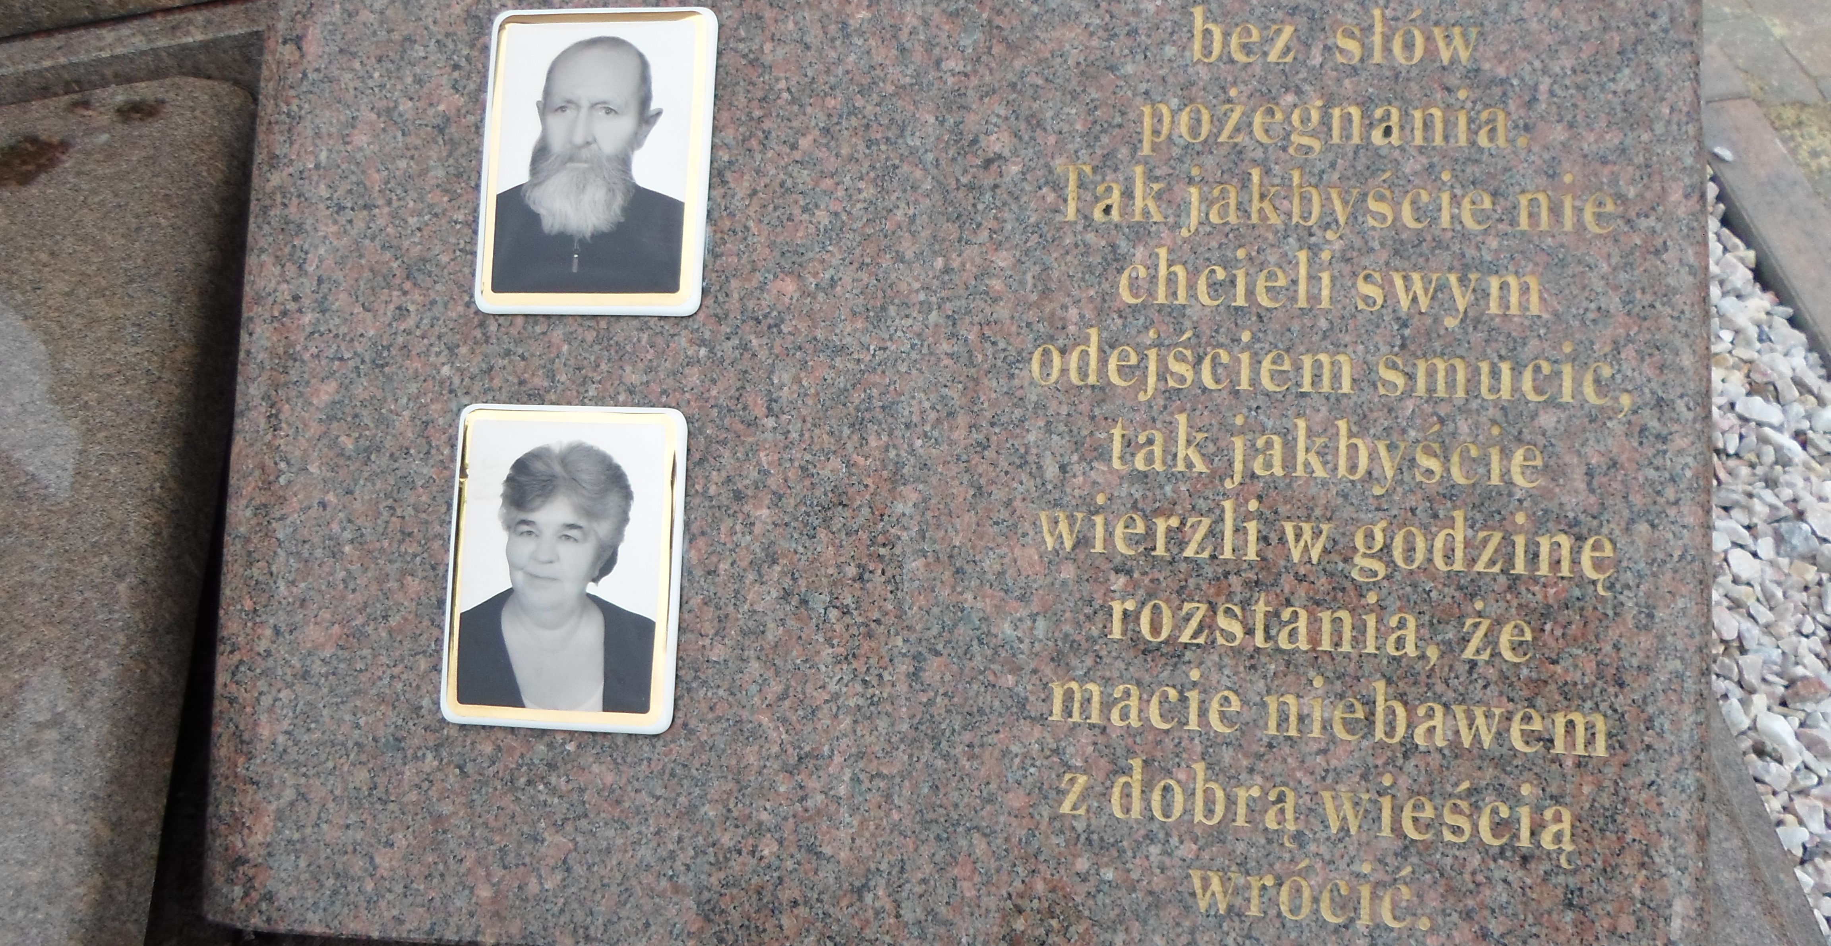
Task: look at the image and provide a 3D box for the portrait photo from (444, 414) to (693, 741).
[{"bbox_3d":[-0.131,0.035,0.492,0.090,0.008,0.120,2,85,8],"label":"portrait photo"}]

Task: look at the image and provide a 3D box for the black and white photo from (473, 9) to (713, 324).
[{"bbox_3d":[-0.122,-0.119,0.504,0.090,0.008,0.120,2,85,8],"label":"black and white photo"}]

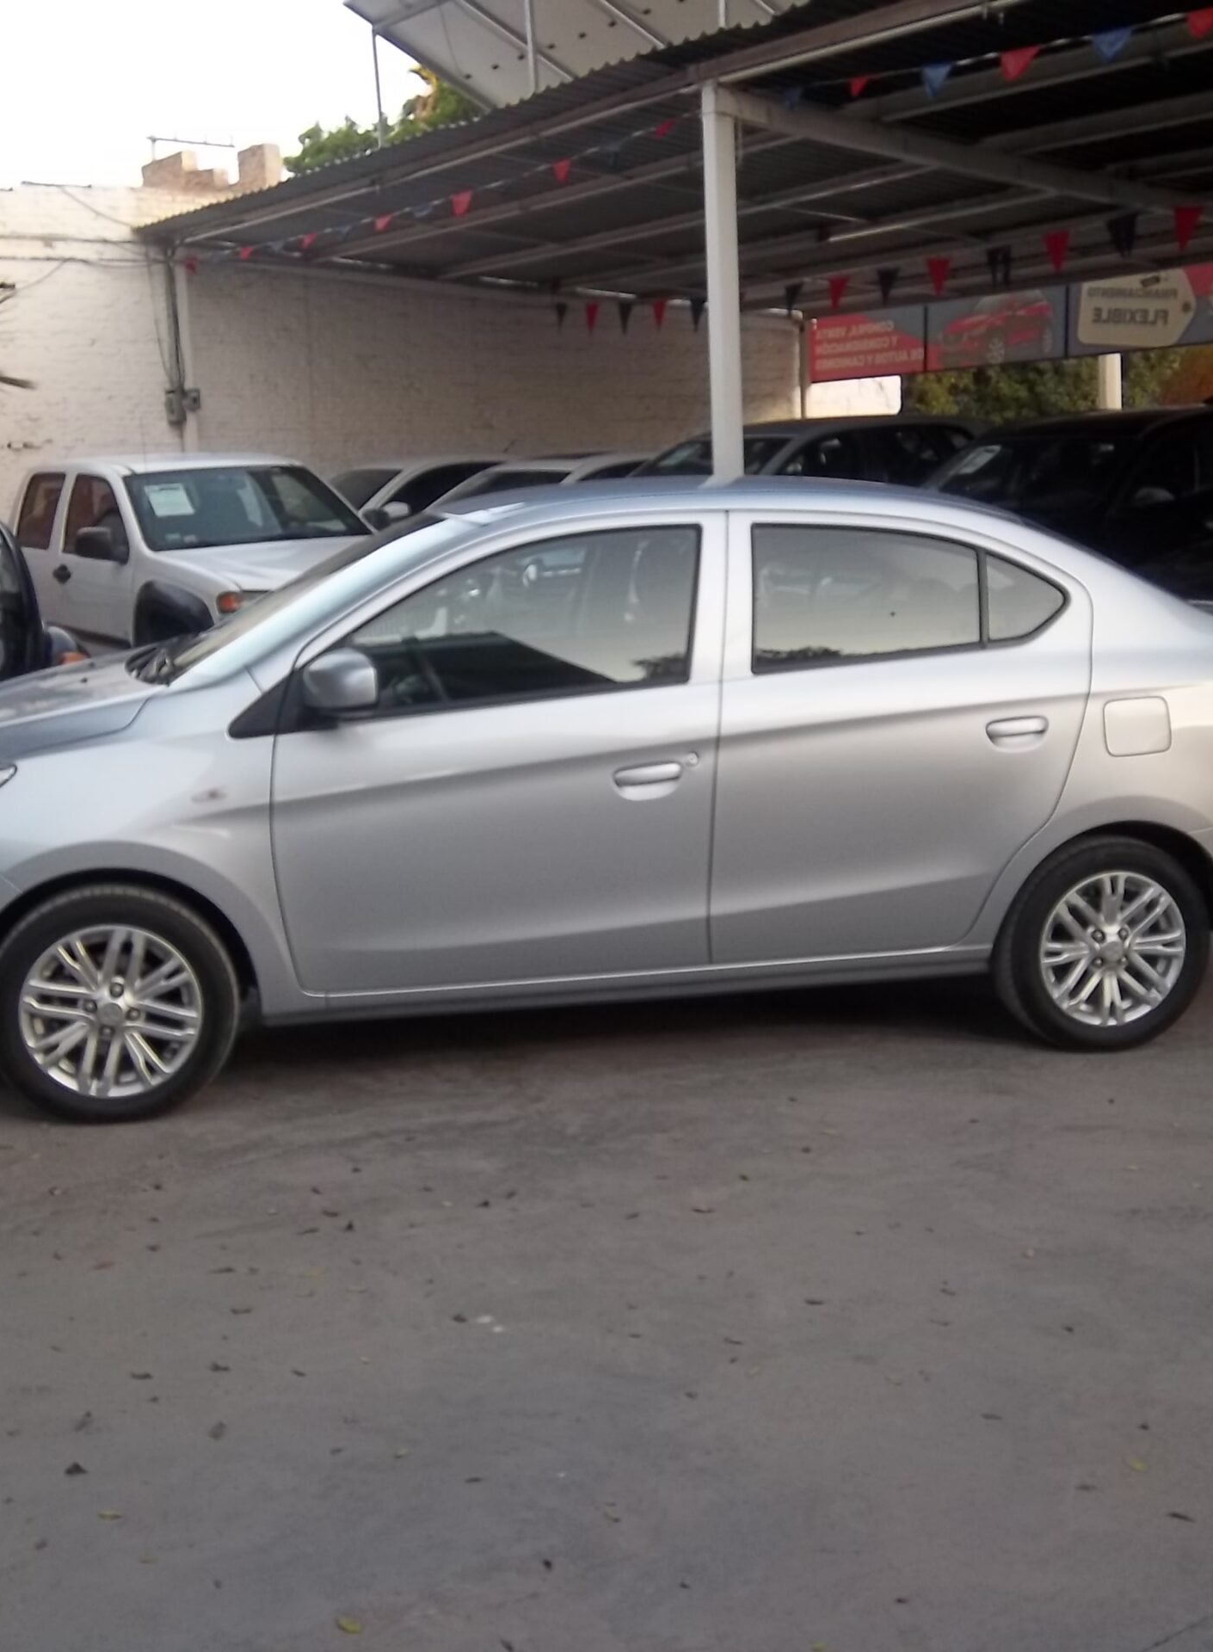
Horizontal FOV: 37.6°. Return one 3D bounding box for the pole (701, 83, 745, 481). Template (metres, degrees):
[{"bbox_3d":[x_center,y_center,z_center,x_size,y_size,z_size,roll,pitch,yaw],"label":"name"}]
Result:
[{"bbox_3d":[0.709,-2.446,10.547,0.140,3.680,0.140,-10,14,-37],"label":"pole"}]

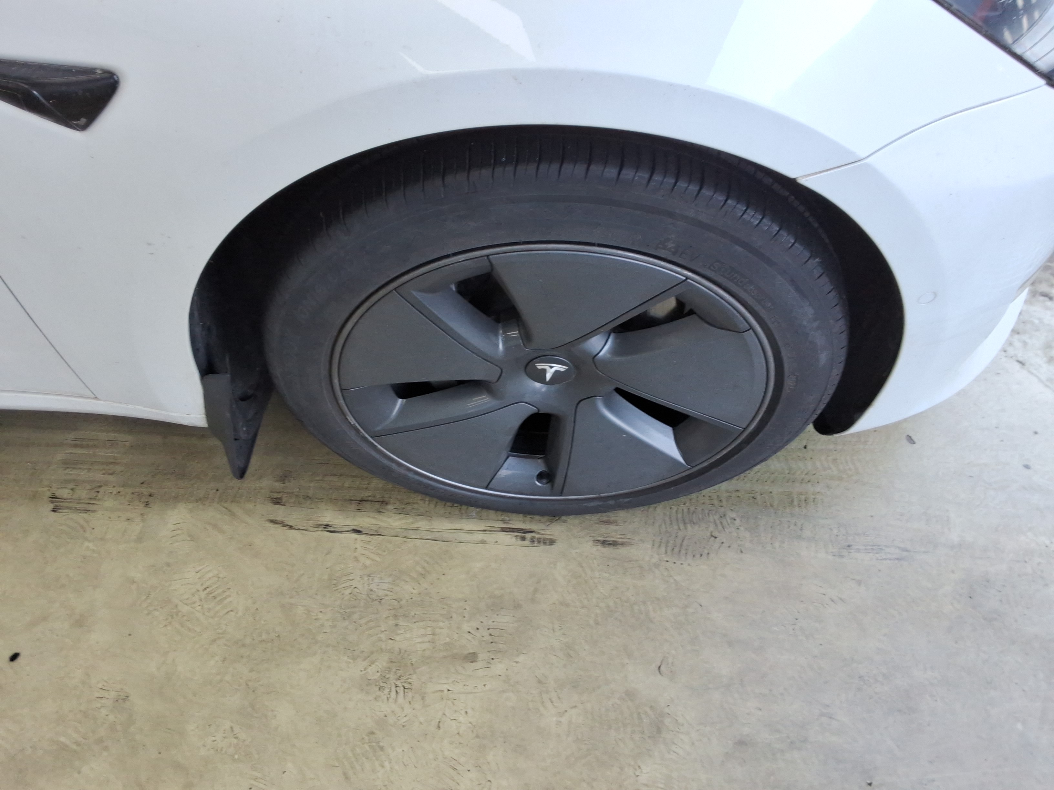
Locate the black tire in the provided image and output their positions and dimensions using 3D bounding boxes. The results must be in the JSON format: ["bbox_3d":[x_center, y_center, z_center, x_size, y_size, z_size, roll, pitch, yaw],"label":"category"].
[{"bbox_3d":[0.030,-0.092,1.039,0.665,0.660,0.237,1,55,1],"label":"black tire"}]

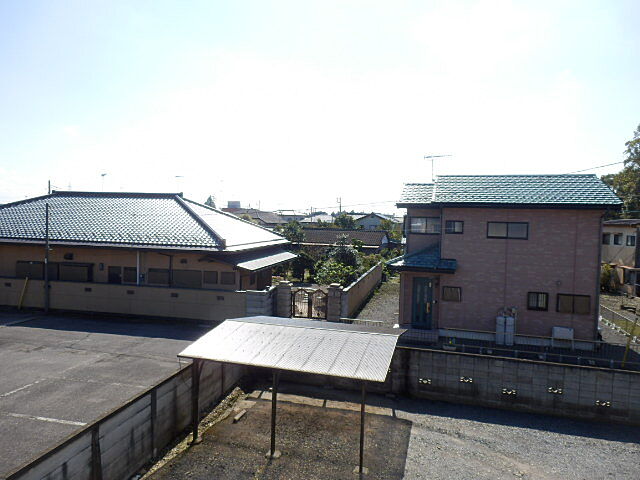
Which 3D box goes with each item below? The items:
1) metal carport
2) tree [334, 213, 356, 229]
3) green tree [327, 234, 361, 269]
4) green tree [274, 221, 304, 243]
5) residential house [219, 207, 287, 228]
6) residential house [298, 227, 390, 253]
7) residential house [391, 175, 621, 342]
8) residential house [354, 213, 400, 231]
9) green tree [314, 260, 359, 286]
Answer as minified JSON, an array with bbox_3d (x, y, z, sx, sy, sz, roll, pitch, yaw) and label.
[{"bbox_3d":[-0.320,3.588,12.285,4.910,2.420,5.050,2,3,17],"label":"metal carport"},{"bbox_3d":[3.615,-0.726,64.036,3.400,6.190,3.400,2,3,16],"label":"tree"},{"bbox_3d":[1.846,1.603,36.619,2.800,4.120,2.700,2,3,16],"label":"green tree"},{"bbox_3d":[-2.562,0.947,37.594,2.700,5.110,2.700,2,3,16],"label":"green tree"},{"bbox_3d":[-12.729,-2.620,85.990,12.500,7.000,11.000,2,3,16],"label":"residential house"},{"bbox_3d":[2.265,1.120,43.865,8.800,4.400,7.000,2,3,16],"label":"residential house"},{"bbox_3d":[8.785,0.574,23.053,9.300,7.850,7.300,2,3,16],"label":"residential house"},{"bbox_3d":[12.556,-2.629,98.288,7.800,7.100,9.000,2,3,16],"label":"residential house"},{"bbox_3d":[1.165,2.669,34.470,3.400,2.170,3.000,2,3,16],"label":"green tree"}]

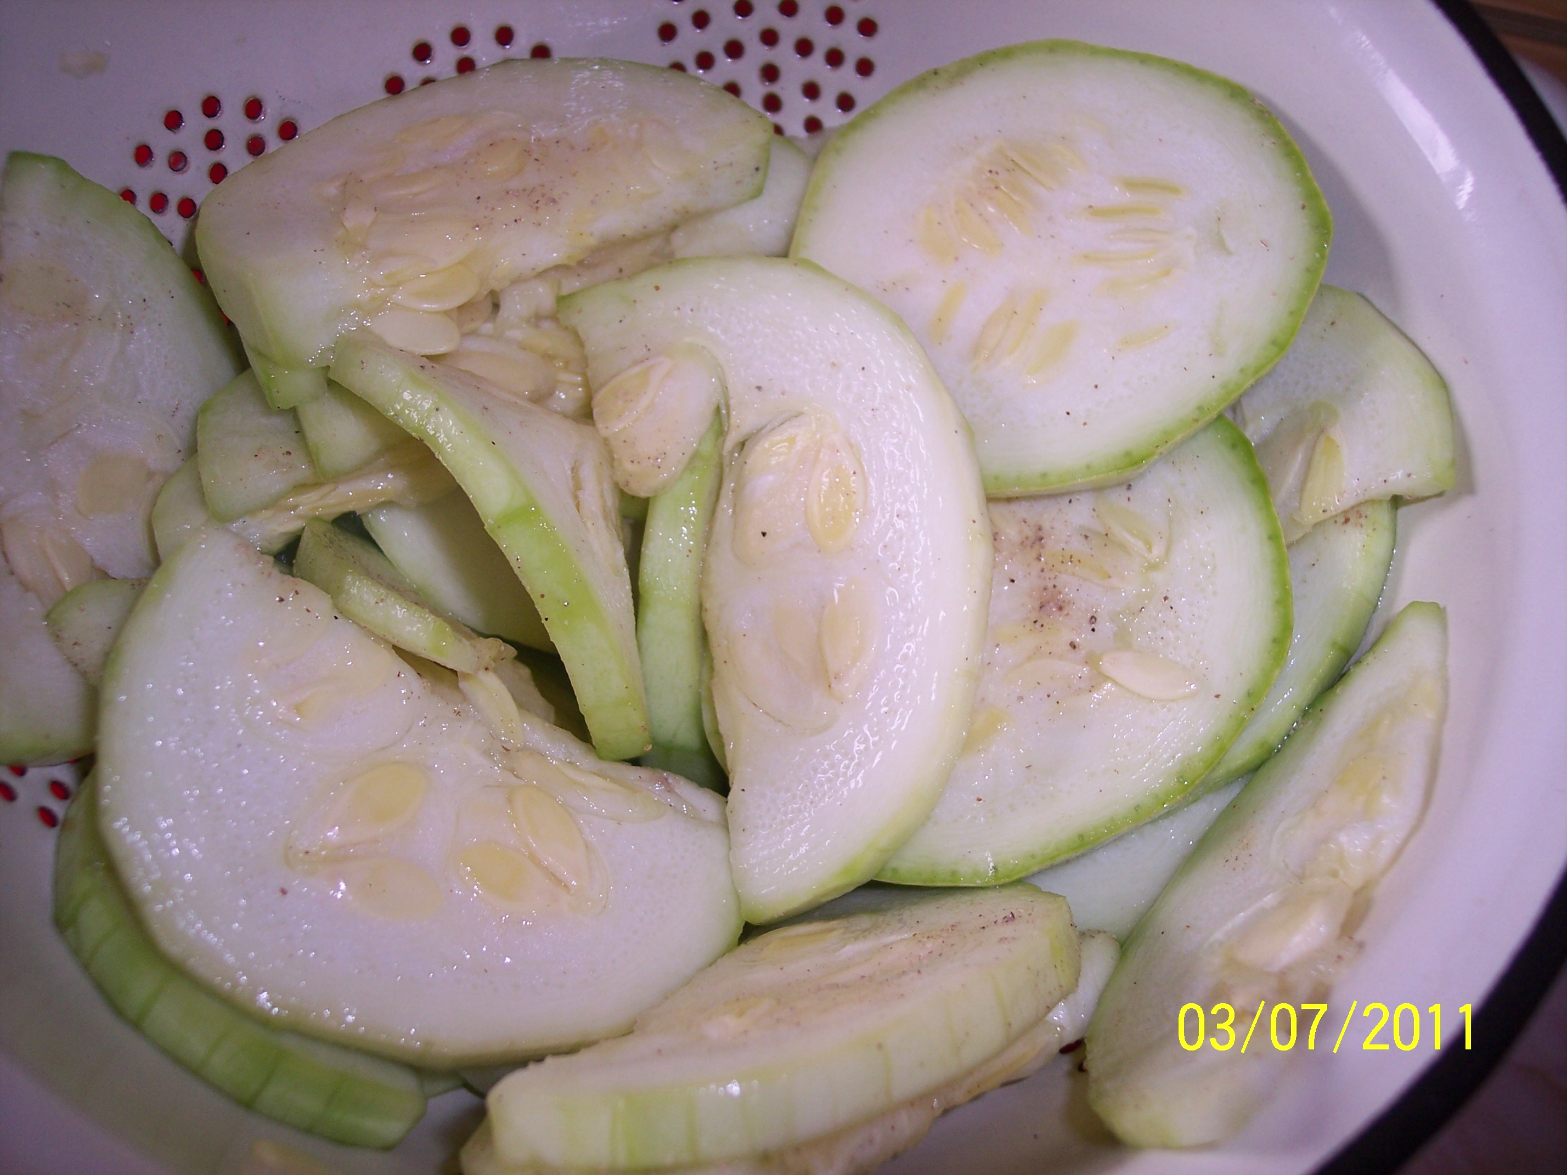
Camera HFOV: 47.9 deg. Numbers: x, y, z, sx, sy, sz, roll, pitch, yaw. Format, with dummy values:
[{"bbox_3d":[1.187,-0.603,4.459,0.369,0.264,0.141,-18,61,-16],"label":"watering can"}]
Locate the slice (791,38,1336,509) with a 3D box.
[{"bbox_3d":[0.044,-0.051,0.289,0.090,0.008,0.078,-12,73,11],"label":"slice"}]

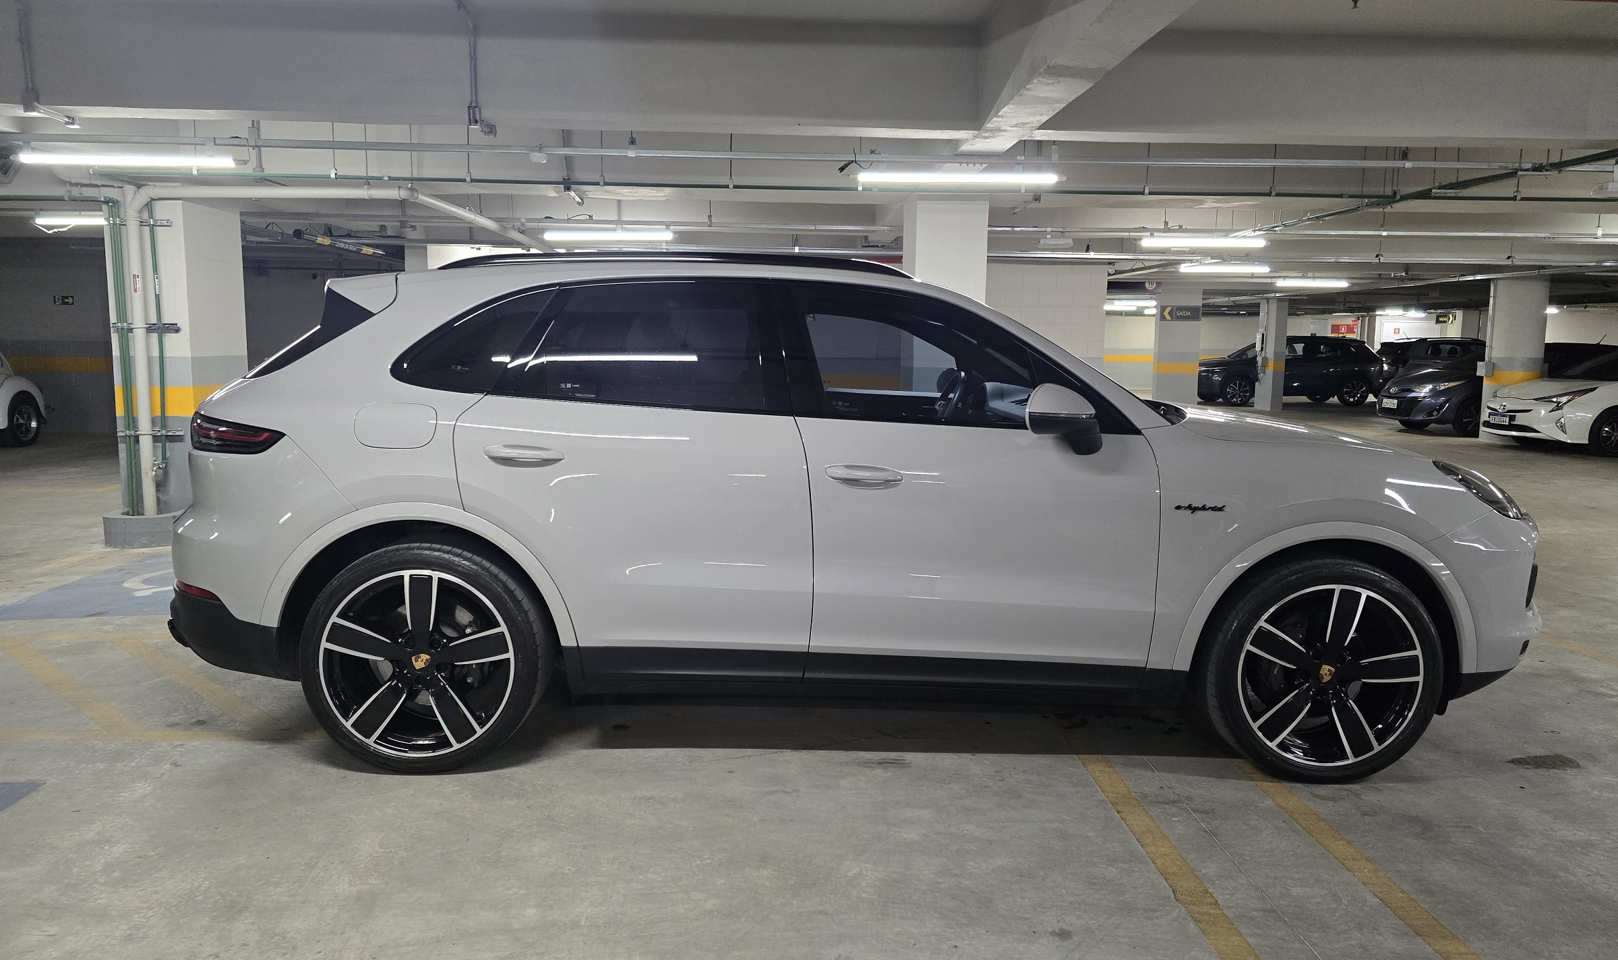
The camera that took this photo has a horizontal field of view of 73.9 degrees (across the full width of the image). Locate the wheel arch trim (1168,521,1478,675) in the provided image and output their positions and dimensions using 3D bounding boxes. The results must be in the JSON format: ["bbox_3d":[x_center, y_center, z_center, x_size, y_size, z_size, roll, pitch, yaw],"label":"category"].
[{"bbox_3d":[1.650,0.378,3.440,0.965,0.485,0.120,1,7,-1],"label":"wheel arch trim"}]

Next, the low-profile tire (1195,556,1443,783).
[{"bbox_3d":[1.660,0.604,3.546,0.737,0.737,0.280,1,8,0],"label":"low-profile tire"}]

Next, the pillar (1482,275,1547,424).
[{"bbox_3d":[10.532,-1.797,16.050,0.700,2.420,0.700,1,8,-2],"label":"pillar"}]

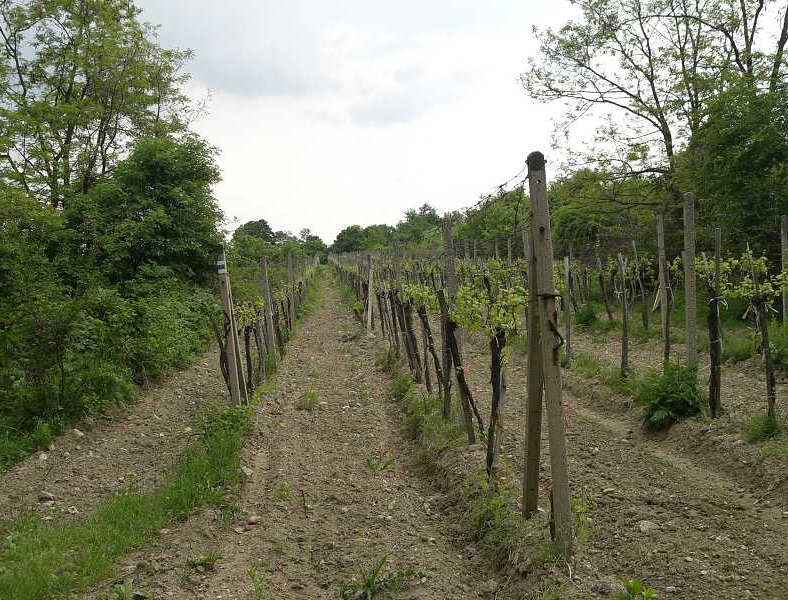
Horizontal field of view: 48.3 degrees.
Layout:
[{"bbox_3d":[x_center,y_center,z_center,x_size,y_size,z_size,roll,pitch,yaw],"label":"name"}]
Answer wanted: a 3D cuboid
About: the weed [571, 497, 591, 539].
[{"bbox_3d":[1.041,1.214,4.900,0.095,0.200,0.100,-2,2,-4],"label":"weed"}]

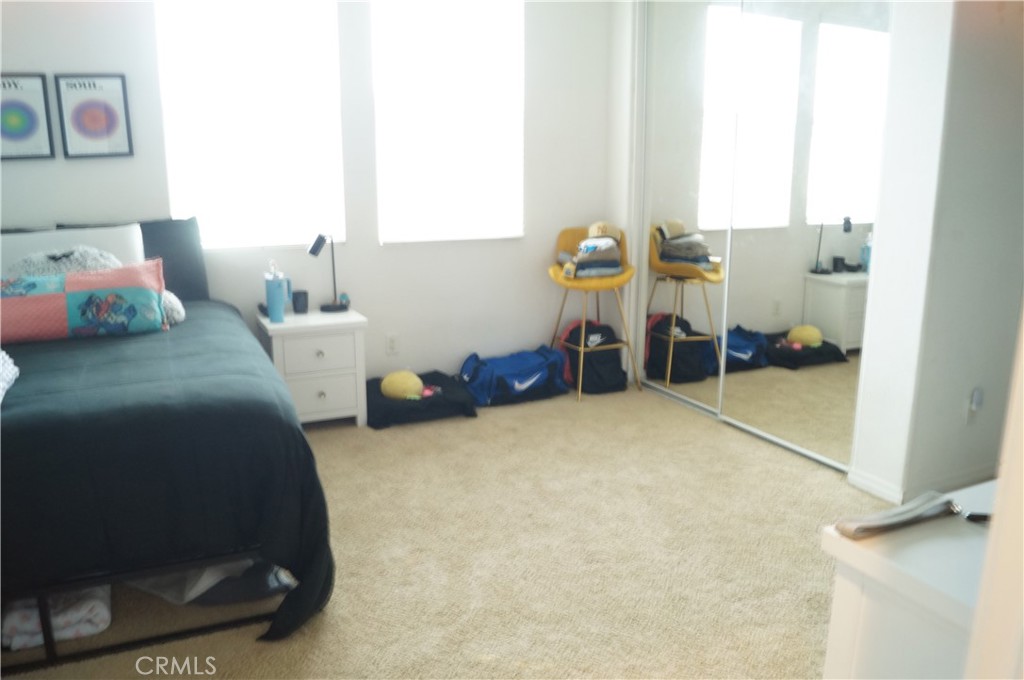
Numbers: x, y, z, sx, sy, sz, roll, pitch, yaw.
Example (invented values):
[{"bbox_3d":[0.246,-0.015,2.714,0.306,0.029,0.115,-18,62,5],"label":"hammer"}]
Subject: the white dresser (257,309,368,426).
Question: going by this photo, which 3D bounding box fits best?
[{"bbox_3d":[-1.115,0.177,4.382,0.521,0.607,0.401,-6,13,-23],"label":"white dresser"}]

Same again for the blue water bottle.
[{"bbox_3d":[-1.282,-0.270,4.222,0.140,0.336,0.098,-6,13,-23],"label":"blue water bottle"}]

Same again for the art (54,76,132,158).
[{"bbox_3d":[-2.125,-1.140,3.913,0.312,0.403,0.022,-6,13,-23],"label":"art"}]

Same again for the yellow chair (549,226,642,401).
[{"bbox_3d":[0.527,-0.191,5.019,0.527,1.045,0.513,-7,14,-27],"label":"yellow chair"}]

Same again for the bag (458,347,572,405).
[{"bbox_3d":[0.027,0.217,4.932,0.695,0.289,0.322,-6,13,-23],"label":"bag"}]

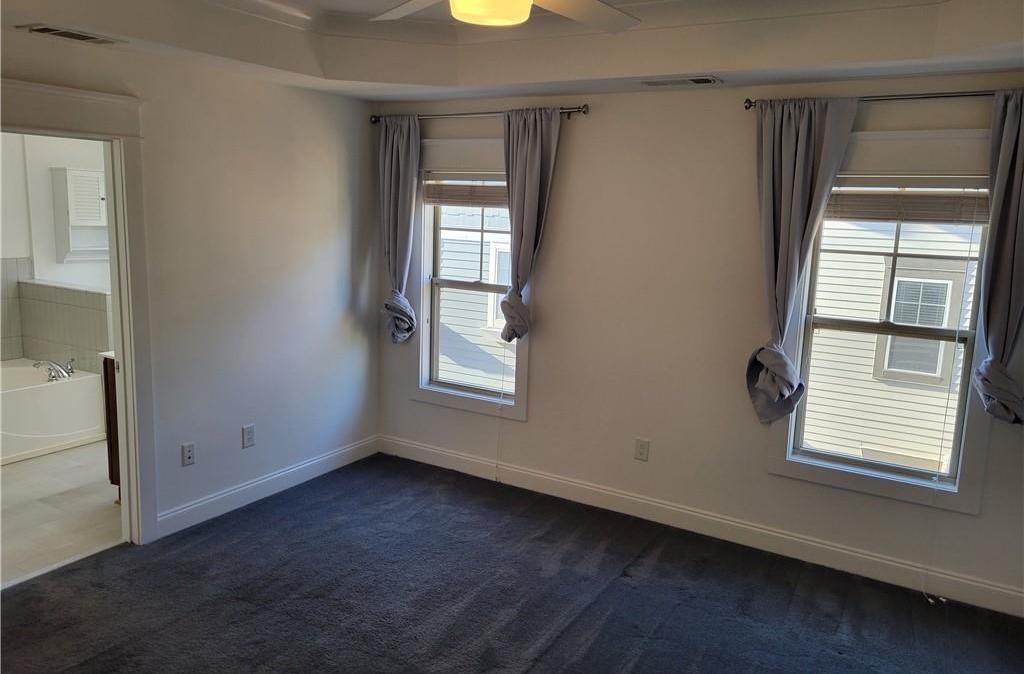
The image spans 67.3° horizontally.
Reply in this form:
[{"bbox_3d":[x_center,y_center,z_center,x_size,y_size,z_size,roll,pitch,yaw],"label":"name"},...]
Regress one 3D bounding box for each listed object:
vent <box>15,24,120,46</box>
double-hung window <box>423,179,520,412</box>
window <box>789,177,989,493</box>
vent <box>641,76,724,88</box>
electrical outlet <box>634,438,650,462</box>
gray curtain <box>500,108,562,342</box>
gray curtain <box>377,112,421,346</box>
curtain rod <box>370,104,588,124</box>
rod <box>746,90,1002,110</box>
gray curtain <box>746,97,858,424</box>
[{"bbox_3d":[-1.754,-1.213,3.094,0.160,0.020,0.370,8,12,31],"label":"vent"},{"bbox_3d":[-0.247,-0.326,4.966,0.765,1.445,0.140,8,12,31],"label":"double-hung window"},{"bbox_3d":[1.806,-0.028,3.720,0.775,1.405,0.130,8,12,31],"label":"window"},{"bbox_3d":[0.836,-1.275,3.845,0.380,0.020,0.170,8,12,31],"label":"vent"},{"bbox_3d":[0.742,0.649,4.407,0.080,0.120,0.012,8,12,31],"label":"electrical outlet"},{"bbox_3d":[0.098,-0.631,4.500,0.380,1.360,0.150,8,12,31],"label":"gray curtain"},{"bbox_3d":[-0.741,-0.693,5.021,0.345,1.470,0.150,8,12,31],"label":"gray curtain"},{"bbox_3d":[-0.252,-1.332,4.620,1.570,0.050,0.070,8,12,31],"label":"curtain rod"},{"bbox_3d":[1.744,-1.055,3.401,1.430,0.050,0.070,8,12,31],"label":"rod"},{"bbox_3d":[1.358,-0.348,3.749,0.460,1.570,0.170,8,12,31],"label":"gray curtain"}]

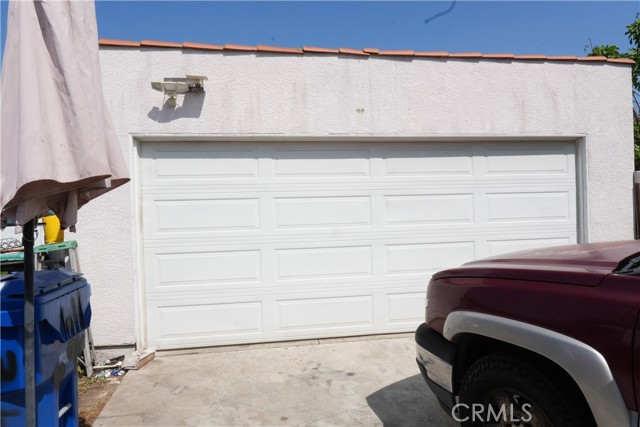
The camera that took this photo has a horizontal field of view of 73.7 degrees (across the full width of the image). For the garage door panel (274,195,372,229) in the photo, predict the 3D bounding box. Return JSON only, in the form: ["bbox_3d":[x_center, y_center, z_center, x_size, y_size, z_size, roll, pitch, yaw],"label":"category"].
[{"bbox_3d":[0.035,-0.010,4.505,1.051,0.348,0.050,-2,1,-9],"label":"garage door panel"}]

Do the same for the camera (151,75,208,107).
[{"bbox_3d":[-1.309,-1.136,4.018,0.500,0.280,0.250,-2,1,-9],"label":"camera"}]

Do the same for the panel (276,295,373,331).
[{"bbox_3d":[0.065,1.055,4.519,1.038,0.333,0.050,-2,1,-9],"label":"panel"}]

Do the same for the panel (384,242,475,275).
[{"bbox_3d":[1.216,0.493,4.692,1.051,0.348,0.050,-2,1,-9],"label":"panel"}]

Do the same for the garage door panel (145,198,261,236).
[{"bbox_3d":[-1.133,0.021,4.325,1.051,0.348,0.050,-2,1,-9],"label":"garage door panel"}]

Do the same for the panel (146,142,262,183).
[{"bbox_3d":[-1.176,-0.511,4.310,1.098,0.353,0.050,-2,1,-9],"label":"panel"}]

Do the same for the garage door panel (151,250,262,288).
[{"bbox_3d":[-1.120,0.554,4.332,1.051,0.348,0.050,-2,1,-9],"label":"garage door panel"}]

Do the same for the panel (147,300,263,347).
[{"bbox_3d":[-1.107,1.093,4.340,1.061,0.363,0.050,-2,1,-9],"label":"panel"}]

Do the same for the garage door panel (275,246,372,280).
[{"bbox_3d":[0.051,0.521,4.511,1.038,0.333,0.050,-2,1,-9],"label":"garage door panel"}]

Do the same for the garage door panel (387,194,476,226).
[{"bbox_3d":[1.206,-0.045,4.685,1.038,0.333,0.050,-2,1,-9],"label":"garage door panel"}]

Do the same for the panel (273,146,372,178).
[{"bbox_3d":[0.022,-0.543,4.497,1.051,0.348,0.050,-2,1,-9],"label":"panel"}]

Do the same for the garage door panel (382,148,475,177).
[{"bbox_3d":[1.192,-0.578,4.677,1.038,0.333,0.050,-2,1,-9],"label":"garage door panel"}]

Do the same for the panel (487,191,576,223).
[{"bbox_3d":[2.389,-0.078,4.868,1.068,0.333,0.050,-2,1,-9],"label":"panel"}]

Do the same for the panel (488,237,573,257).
[{"bbox_3d":[2.403,0.455,4.876,1.068,0.333,0.050,-2,1,-9],"label":"panel"}]

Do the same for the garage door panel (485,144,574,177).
[{"bbox_3d":[2.376,-0.611,4.861,1.068,0.333,0.050,-2,1,-9],"label":"garage door panel"}]

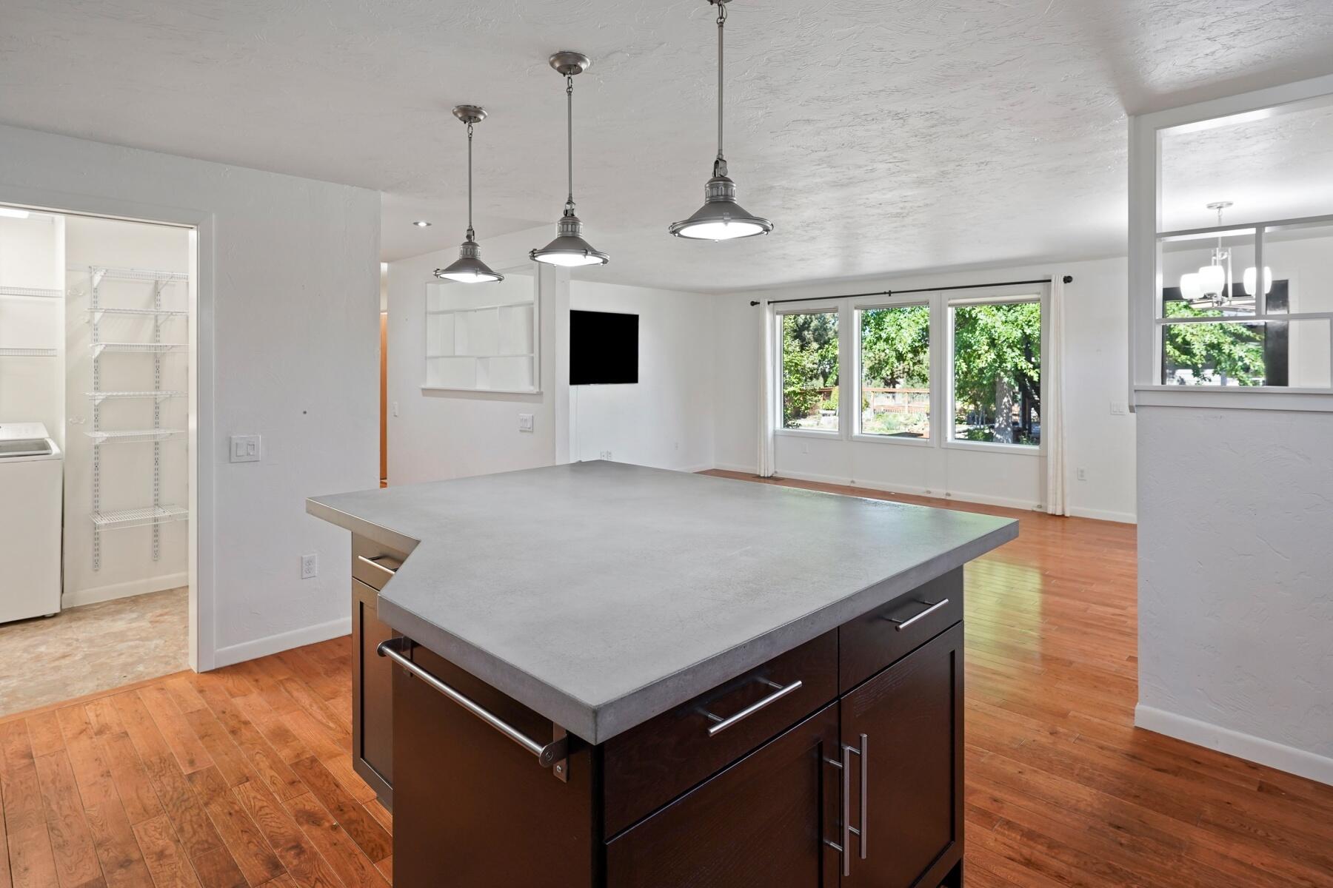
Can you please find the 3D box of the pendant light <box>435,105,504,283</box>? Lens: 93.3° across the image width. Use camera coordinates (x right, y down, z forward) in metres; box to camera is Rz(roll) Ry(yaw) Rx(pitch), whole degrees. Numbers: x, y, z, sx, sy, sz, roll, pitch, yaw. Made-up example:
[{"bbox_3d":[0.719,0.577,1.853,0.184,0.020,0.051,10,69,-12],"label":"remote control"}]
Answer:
[{"bbox_3d":[-0.769,-0.977,2.460,0.270,0.665,0.270,0,6,0],"label":"pendant light"}]

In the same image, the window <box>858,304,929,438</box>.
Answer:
[{"bbox_3d":[2.572,-0.826,7.130,0.820,1.500,0.100,5,8,40],"label":"window"}]

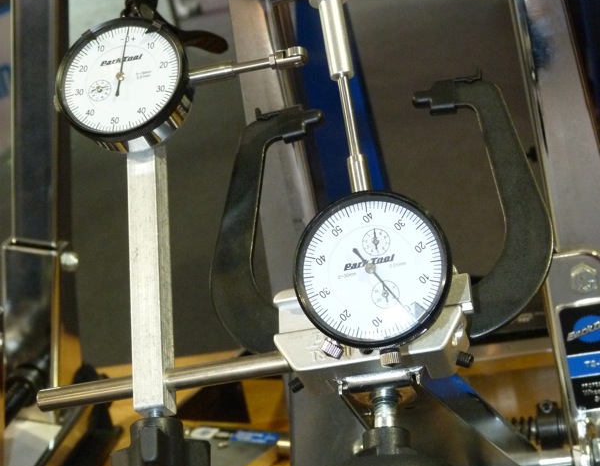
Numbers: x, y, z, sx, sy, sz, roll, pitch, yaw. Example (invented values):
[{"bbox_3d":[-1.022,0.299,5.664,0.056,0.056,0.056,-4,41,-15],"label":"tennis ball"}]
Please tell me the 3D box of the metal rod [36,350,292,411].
[{"bbox_3d":[-0.056,0.062,0.551,0.119,0.010,0.010,-11,-23,15],"label":"metal rod"}]

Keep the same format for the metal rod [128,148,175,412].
[{"bbox_3d":[-0.065,0.014,0.572,0.013,0.131,0.013,-11,-23,15],"label":"metal rod"}]

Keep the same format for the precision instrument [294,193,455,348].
[{"bbox_3d":[0.029,0.016,0.504,0.059,0.059,0.026,-10,-14,11],"label":"precision instrument"}]

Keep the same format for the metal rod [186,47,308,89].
[{"bbox_3d":[-0.023,-0.072,0.573,0.055,0.009,0.009,-8,-22,16],"label":"metal rod"}]

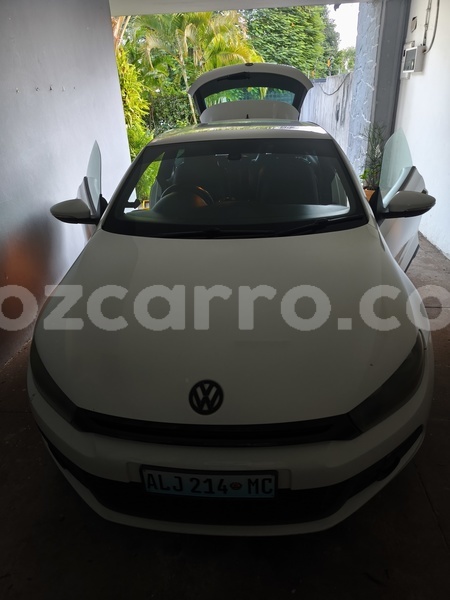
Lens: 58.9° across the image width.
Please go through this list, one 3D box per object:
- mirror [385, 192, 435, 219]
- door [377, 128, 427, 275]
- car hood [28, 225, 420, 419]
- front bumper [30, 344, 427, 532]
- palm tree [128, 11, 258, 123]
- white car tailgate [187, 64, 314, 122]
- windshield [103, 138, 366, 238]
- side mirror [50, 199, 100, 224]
[{"bbox_3d":[1.084,-0.558,2.329,0.270,0.155,0.170,8,28,21],"label":"mirror"},{"bbox_3d":[1.240,-0.604,2.819,0.260,1.060,1.320,13,30,30],"label":"door"},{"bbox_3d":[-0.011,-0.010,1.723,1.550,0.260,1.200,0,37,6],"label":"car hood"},{"bbox_3d":[-0.036,0.486,1.593,1.780,0.560,0.560,0,26,6],"label":"front bumper"},{"bbox_3d":[-0.533,-3.979,7.159,2.200,3.300,2.100,0,26,6],"label":"palm tree"},{"bbox_3d":[0.259,-2.155,4.195,1.300,0.770,0.320,0,-11,6],"label":"white car tailgate"},{"bbox_3d":[0.048,-0.695,2.391,1.460,0.130,0.890,0,54,6],"label":"windshield"},{"bbox_3d":[-0.945,-0.559,2.521,0.270,0.155,0.170,-7,26,-7],"label":"side mirror"}]

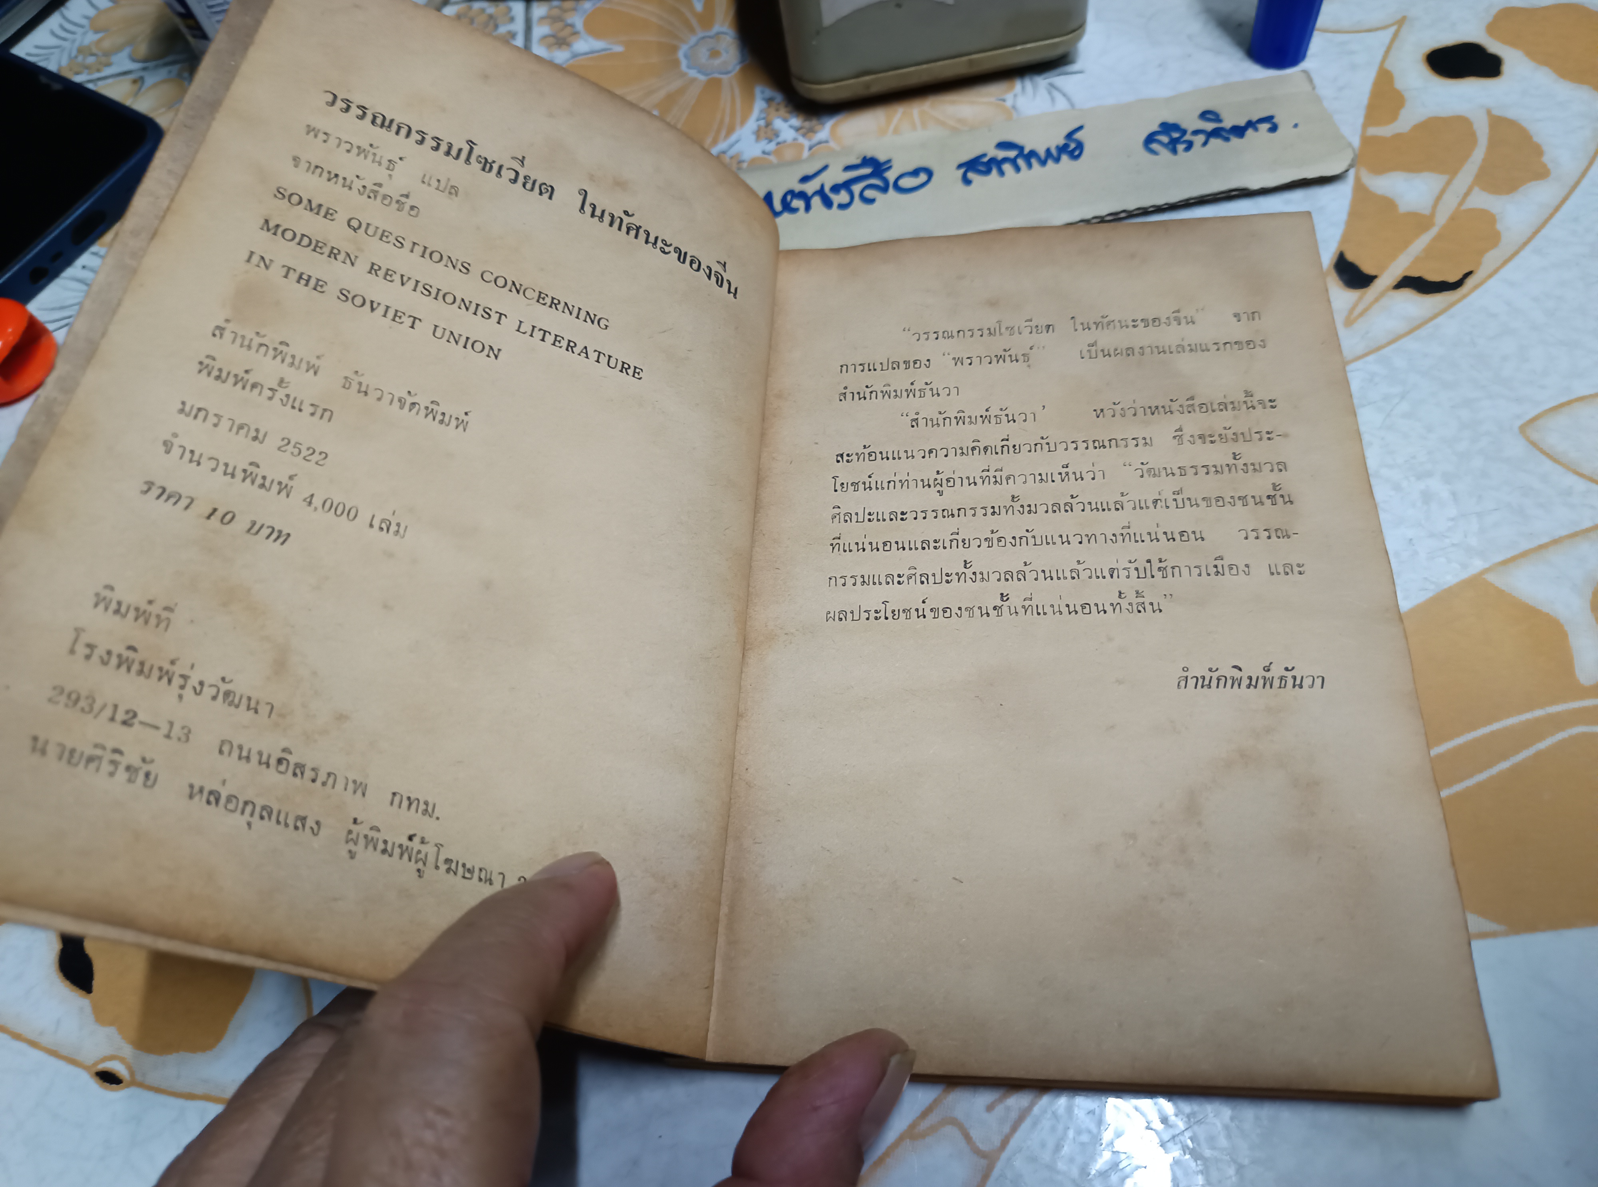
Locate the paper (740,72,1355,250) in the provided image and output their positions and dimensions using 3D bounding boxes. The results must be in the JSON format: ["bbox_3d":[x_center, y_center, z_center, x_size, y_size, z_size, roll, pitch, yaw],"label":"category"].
[{"bbox_3d":[0.045,-0.102,0.279,0.172,0.004,0.038,-8,62,5],"label":"paper"}]

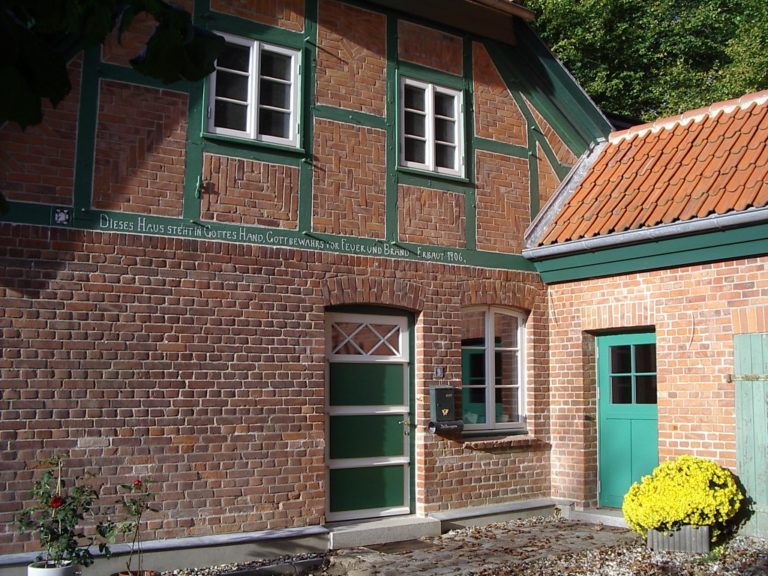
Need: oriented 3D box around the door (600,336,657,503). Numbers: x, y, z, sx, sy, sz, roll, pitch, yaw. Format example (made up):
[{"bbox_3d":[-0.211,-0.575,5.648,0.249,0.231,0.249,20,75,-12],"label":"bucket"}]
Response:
[{"bbox_3d":[2.700,1.444,9.070,0.080,1.880,0.960,5,-9,-36],"label":"door"}]

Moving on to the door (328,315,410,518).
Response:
[{"bbox_3d":[-0.170,1.305,8.662,0.990,2.060,0.080,4,-8,-31],"label":"door"}]

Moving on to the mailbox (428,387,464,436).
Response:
[{"bbox_3d":[0.646,1.291,8.884,0.420,0.480,0.130,4,-8,-31],"label":"mailbox"}]

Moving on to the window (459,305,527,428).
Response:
[{"bbox_3d":[1.186,0.910,9.520,1.060,1.410,0.100,4,-8,-31],"label":"window"}]

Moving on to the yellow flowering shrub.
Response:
[{"bbox_3d":[2.719,1.908,7.680,1.060,0.780,0.880,-2,-7,14],"label":"yellow flowering shrub"}]

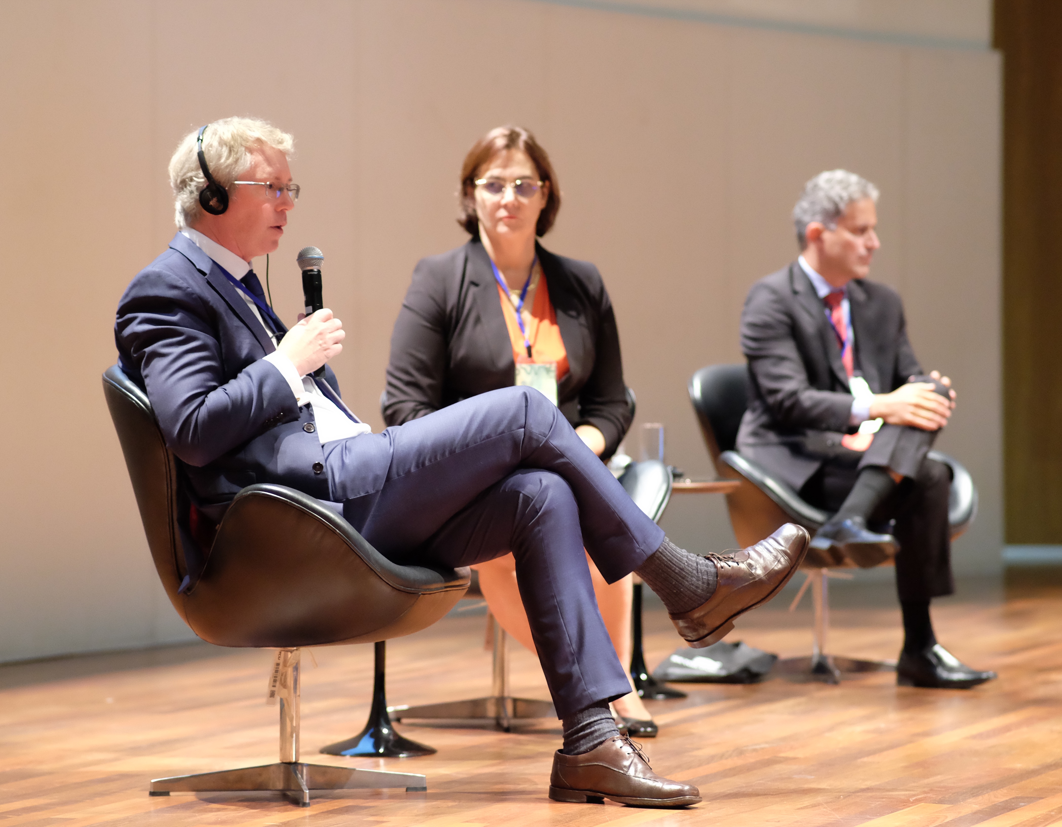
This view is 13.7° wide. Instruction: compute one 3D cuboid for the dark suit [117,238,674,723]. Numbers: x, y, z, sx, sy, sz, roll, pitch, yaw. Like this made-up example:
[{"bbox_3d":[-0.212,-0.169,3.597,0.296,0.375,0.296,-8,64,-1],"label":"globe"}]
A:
[{"bbox_3d":[-0.215,0.106,7.920,0.950,0.860,0.560,0,1,18],"label":"dark suit"}]

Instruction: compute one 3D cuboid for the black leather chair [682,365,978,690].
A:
[{"bbox_3d":[0.722,0.264,10.950,0.730,0.775,0.680,-1,1,-44],"label":"black leather chair"}]

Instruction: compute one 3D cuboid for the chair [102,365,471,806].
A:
[{"bbox_3d":[-0.437,0.297,7.970,0.680,0.780,0.730,0,1,15],"label":"chair"}]

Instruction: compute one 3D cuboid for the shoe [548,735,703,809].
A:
[{"bbox_3d":[0.162,0.634,7.820,0.285,0.120,0.108,0,1,25],"label":"shoe"}]

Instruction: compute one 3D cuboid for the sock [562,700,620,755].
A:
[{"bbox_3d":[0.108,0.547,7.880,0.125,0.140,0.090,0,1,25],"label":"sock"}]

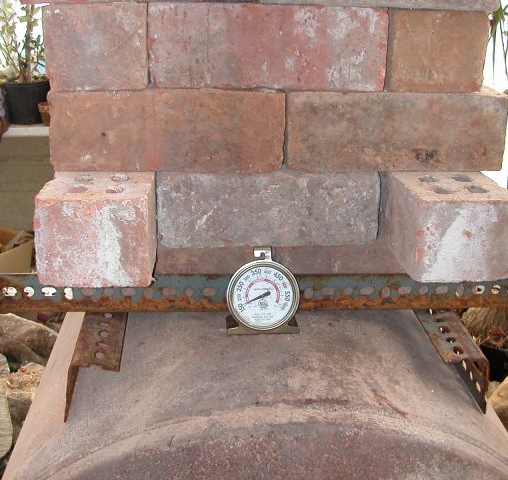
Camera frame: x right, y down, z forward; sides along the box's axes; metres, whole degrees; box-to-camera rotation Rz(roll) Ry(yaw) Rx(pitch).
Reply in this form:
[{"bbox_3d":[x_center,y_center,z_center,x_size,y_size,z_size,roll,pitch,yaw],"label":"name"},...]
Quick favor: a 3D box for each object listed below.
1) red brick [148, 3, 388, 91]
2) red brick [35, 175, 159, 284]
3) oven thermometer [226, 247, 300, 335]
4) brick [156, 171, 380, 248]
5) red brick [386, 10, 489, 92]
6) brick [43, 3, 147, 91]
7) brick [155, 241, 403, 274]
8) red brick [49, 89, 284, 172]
[{"bbox_3d":[0.010,-0.182,0.642,0.208,0.071,0.089,-1,19,-6],"label":"red brick"},{"bbox_3d":[-0.132,-0.031,0.629,0.086,0.071,0.204,0,19,-4],"label":"red brick"},{"bbox_3d":[0.008,0.041,0.609,0.064,0.079,0.031,0,11,-4],"label":"oven thermometer"},{"bbox_3d":[0.011,-0.042,0.670,0.203,0.071,0.089,-1,19,-6],"label":"brick"},{"bbox_3d":[0.156,-0.202,0.709,0.087,0.071,0.204,-1,19,-5],"label":"red brick"},{"bbox_3d":[-0.143,-0.198,0.680,0.085,0.071,0.204,-1,19,-6],"label":"brick"},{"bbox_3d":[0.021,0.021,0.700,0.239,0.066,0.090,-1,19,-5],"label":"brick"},{"bbox_3d":[-0.078,-0.109,0.642,0.203,0.071,0.089,-1,19,-6],"label":"red brick"}]

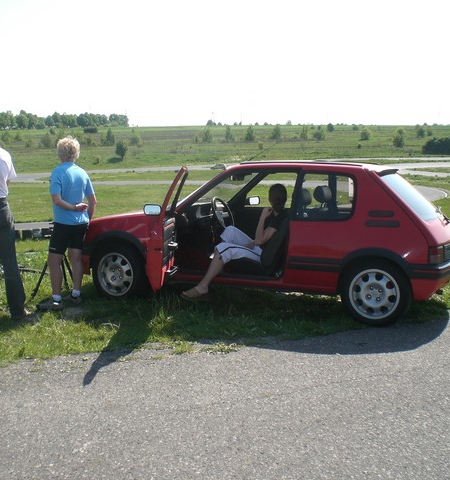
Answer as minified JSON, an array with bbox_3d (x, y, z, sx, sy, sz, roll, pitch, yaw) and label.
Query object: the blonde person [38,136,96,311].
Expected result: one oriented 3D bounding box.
[{"bbox_3d":[-1.444,-0.150,6.400,0.490,1.560,0.360,-2,9,-11],"label":"blonde person"}]

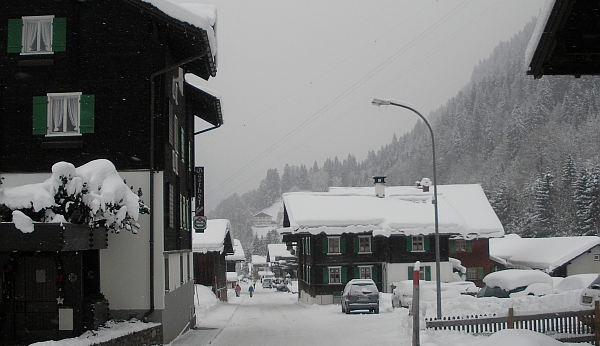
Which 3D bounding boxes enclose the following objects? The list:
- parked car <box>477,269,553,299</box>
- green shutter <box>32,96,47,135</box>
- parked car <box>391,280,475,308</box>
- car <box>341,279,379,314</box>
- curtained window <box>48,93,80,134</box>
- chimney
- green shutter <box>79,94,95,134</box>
[{"bbox_3d":[9.800,5.600,38.000,1.800,1.750,4.300,0,-5,-12],"label":"parked car"},{"bbox_3d":[-7.320,-1.604,23.450,0.410,1.080,0.050,-1,-5,-3],"label":"green shutter"},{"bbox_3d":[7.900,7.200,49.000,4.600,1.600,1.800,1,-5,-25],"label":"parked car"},{"bbox_3d":[3.400,7.050,47.200,1.820,1.760,4.600,-1,-5,-1],"label":"car"},{"bbox_3d":[-6.652,-1.647,23.500,0.950,1.200,0.150,-1,-5,-3],"label":"curtained window"},{"bbox_3d":[6.394,1.119,66.500,0.950,1.700,0.950,-1,-5,-4],"label":"chimney"},{"bbox_3d":[-6.009,-1.662,23.550,0.410,1.080,0.050,-1,-5,-3],"label":"green shutter"}]

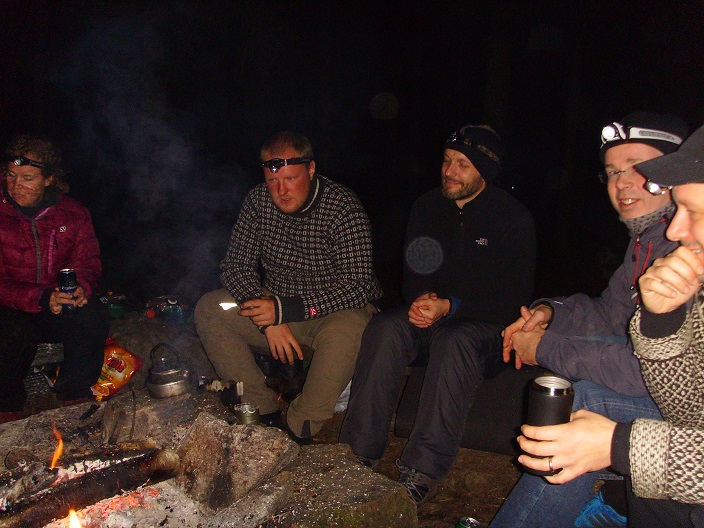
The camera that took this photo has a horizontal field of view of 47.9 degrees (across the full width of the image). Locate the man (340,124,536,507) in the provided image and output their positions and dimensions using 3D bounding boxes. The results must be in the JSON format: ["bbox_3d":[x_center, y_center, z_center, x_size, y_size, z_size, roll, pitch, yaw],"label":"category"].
[{"bbox_3d":[0.331,0.105,2.703,0.500,1.160,0.810,4,8,28],"label":"man"}]

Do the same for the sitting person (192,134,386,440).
[{"bbox_3d":[-0.185,0.067,2.799,0.540,1.070,0.710,4,8,26],"label":"sitting person"}]

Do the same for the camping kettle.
[{"bbox_3d":[-0.623,0.363,2.700,0.150,0.165,0.135,-1,9,32],"label":"camping kettle"}]

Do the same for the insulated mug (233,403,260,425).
[{"bbox_3d":[-0.315,0.450,2.380,0.075,0.066,0.075,0,7,0],"label":"insulated mug"}]

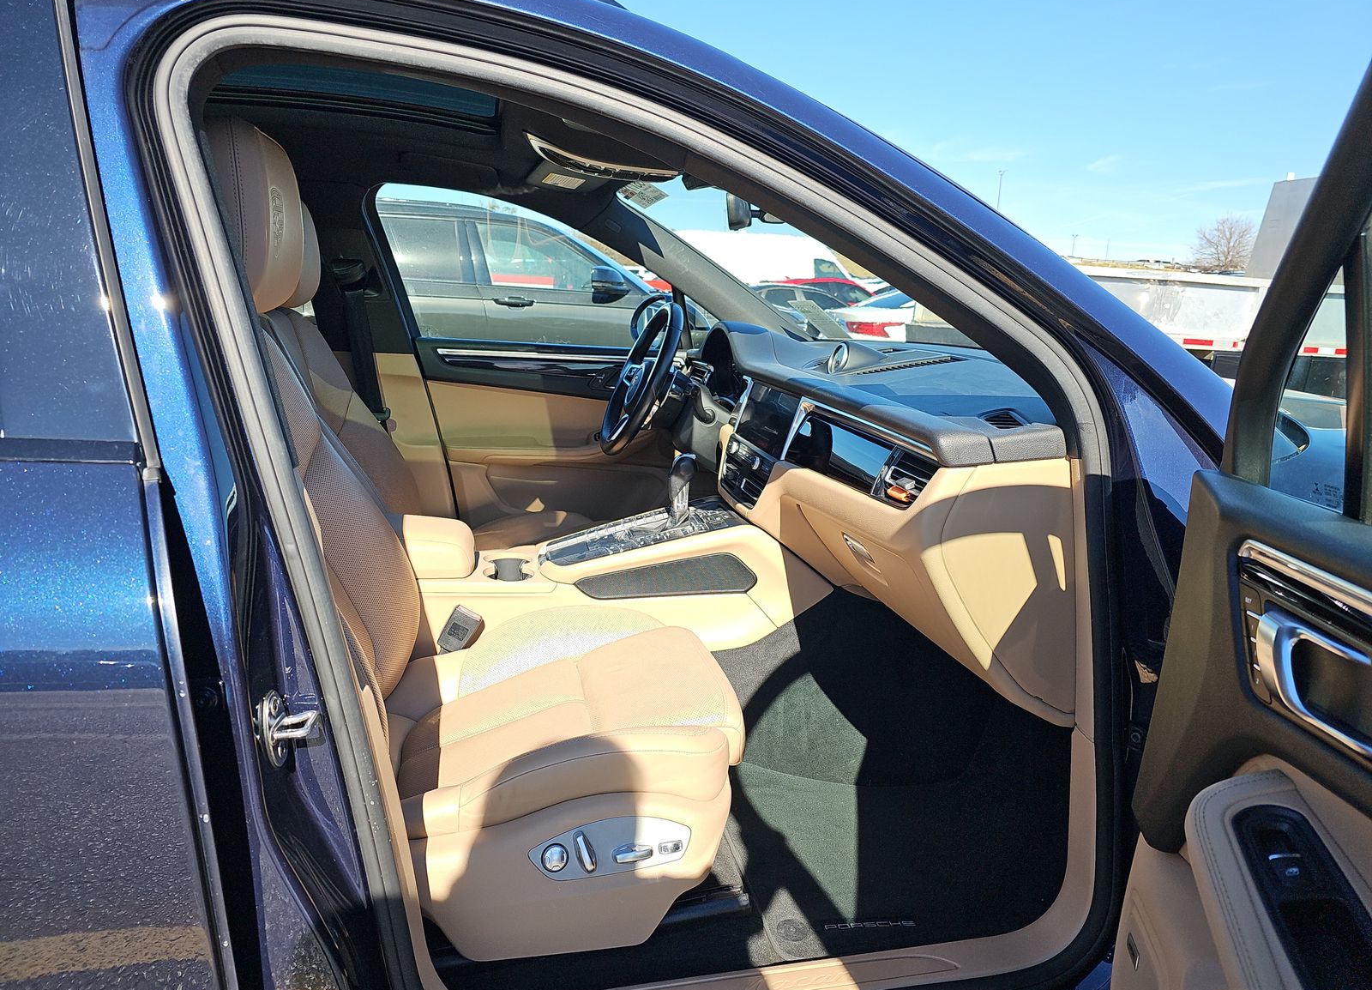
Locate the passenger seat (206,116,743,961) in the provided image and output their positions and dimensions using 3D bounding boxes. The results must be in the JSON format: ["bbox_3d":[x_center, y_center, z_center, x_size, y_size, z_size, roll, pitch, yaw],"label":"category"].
[{"bbox_3d":[-0.314,0.042,1.282,0.782,1.056,0.518,-3,14,-11],"label":"passenger seat"}]

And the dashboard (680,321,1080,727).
[{"bbox_3d":[0.363,-0.080,1.786,0.538,0.469,1.428,-3,14,-11],"label":"dashboard"}]

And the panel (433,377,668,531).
[{"bbox_3d":[-0.302,-0.082,2.344,0.685,0.430,0.117,-3,14,-11],"label":"panel"}]

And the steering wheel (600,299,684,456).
[{"bbox_3d":[-0.090,-0.250,2.028,0.088,0.368,0.368,24,8,-16],"label":"steering wheel"}]

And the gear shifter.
[{"bbox_3d":[-0.008,-0.008,1.725,0.064,0.140,0.059,-3,14,-11],"label":"gear shifter"}]

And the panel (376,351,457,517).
[{"bbox_3d":[-0.676,-0.123,2.307,0.196,0.484,0.078,-3,14,-11],"label":"panel"}]

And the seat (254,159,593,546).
[{"bbox_3d":[-0.548,-0.149,1.961,0.750,0.990,0.550,-2,14,-11],"label":"seat"}]

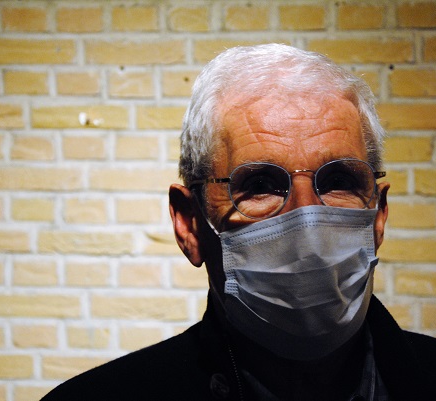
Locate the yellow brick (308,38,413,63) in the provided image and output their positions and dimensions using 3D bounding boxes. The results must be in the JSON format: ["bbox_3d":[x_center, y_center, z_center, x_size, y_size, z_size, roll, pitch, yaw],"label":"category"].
[{"bbox_3d":[0.300,-0.313,2.716,0.217,0.054,0.105,1,7,10],"label":"yellow brick"}]

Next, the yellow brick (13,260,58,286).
[{"bbox_3d":[-0.382,0.146,2.953,0.102,0.056,0.215,1,8,9],"label":"yellow brick"}]

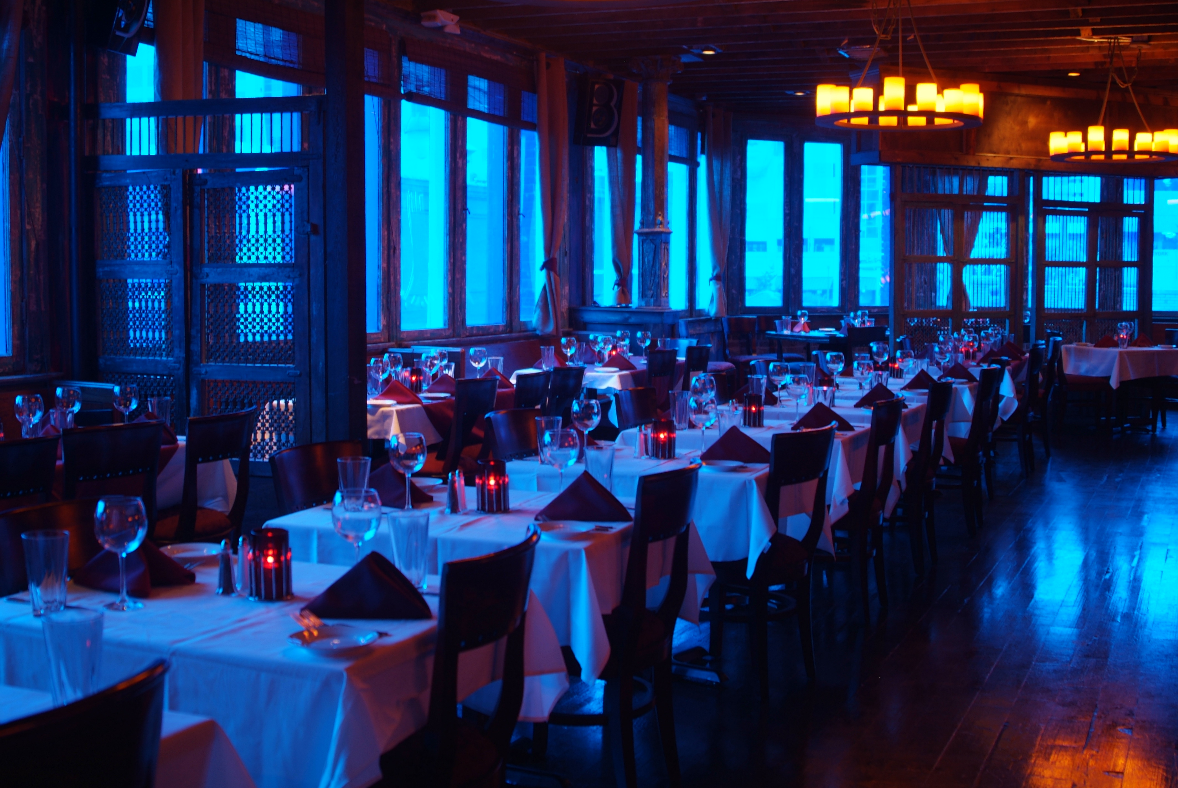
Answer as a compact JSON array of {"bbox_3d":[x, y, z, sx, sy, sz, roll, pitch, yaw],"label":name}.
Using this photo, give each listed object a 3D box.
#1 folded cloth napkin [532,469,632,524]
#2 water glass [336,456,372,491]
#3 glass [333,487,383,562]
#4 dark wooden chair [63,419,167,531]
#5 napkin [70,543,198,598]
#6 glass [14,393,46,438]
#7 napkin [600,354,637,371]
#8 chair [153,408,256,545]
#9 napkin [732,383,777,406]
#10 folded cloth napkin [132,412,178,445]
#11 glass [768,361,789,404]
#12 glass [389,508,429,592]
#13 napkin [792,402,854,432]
[{"bbox_3d":[-0.011,0.270,3.681,0.255,0.130,0.160,1,5,13],"label":"folded cloth napkin"},{"bbox_3d":[-0.647,0.259,3.796,0.092,0.157,0.092,2,5,25],"label":"water glass"},{"bbox_3d":[-0.454,0.287,2.708,0.099,0.211,0.099,0,5,0],"label":"glass"},{"bbox_3d":[-1.822,0.531,4.750,0.520,0.870,0.430,2,5,25],"label":"dark wooden chair"},{"bbox_3d":[-0.950,0.346,2.860,0.255,0.112,0.160,1,5,12],"label":"napkin"},{"bbox_3d":[-1.914,0.112,4.719,0.099,0.211,0.099,2,5,25],"label":"glass"},{"bbox_3d":[0.199,-0.227,9.300,0.240,0.120,0.190,2,5,25],"label":"napkin"},{"bbox_3d":[-1.590,0.511,5.180,0.530,0.900,0.440,2,5,18],"label":"chair"},{"bbox_3d":[0.775,-0.008,6.483,0.235,0.115,0.160,2,5,10],"label":"napkin"},{"bbox_3d":[-1.713,0.124,5.326,0.255,0.125,0.160,1,5,9],"label":"folded cloth napkin"},{"bbox_3d":[0.973,-0.048,7.017,0.107,0.218,0.107,2,5,25],"label":"glass"},{"bbox_3d":[-0.377,0.333,2.924,0.089,0.157,0.089,0,5,0],"label":"glass"},{"bbox_3d":[1.032,0.092,5.955,0.275,0.122,0.160,3,6,30],"label":"napkin"}]

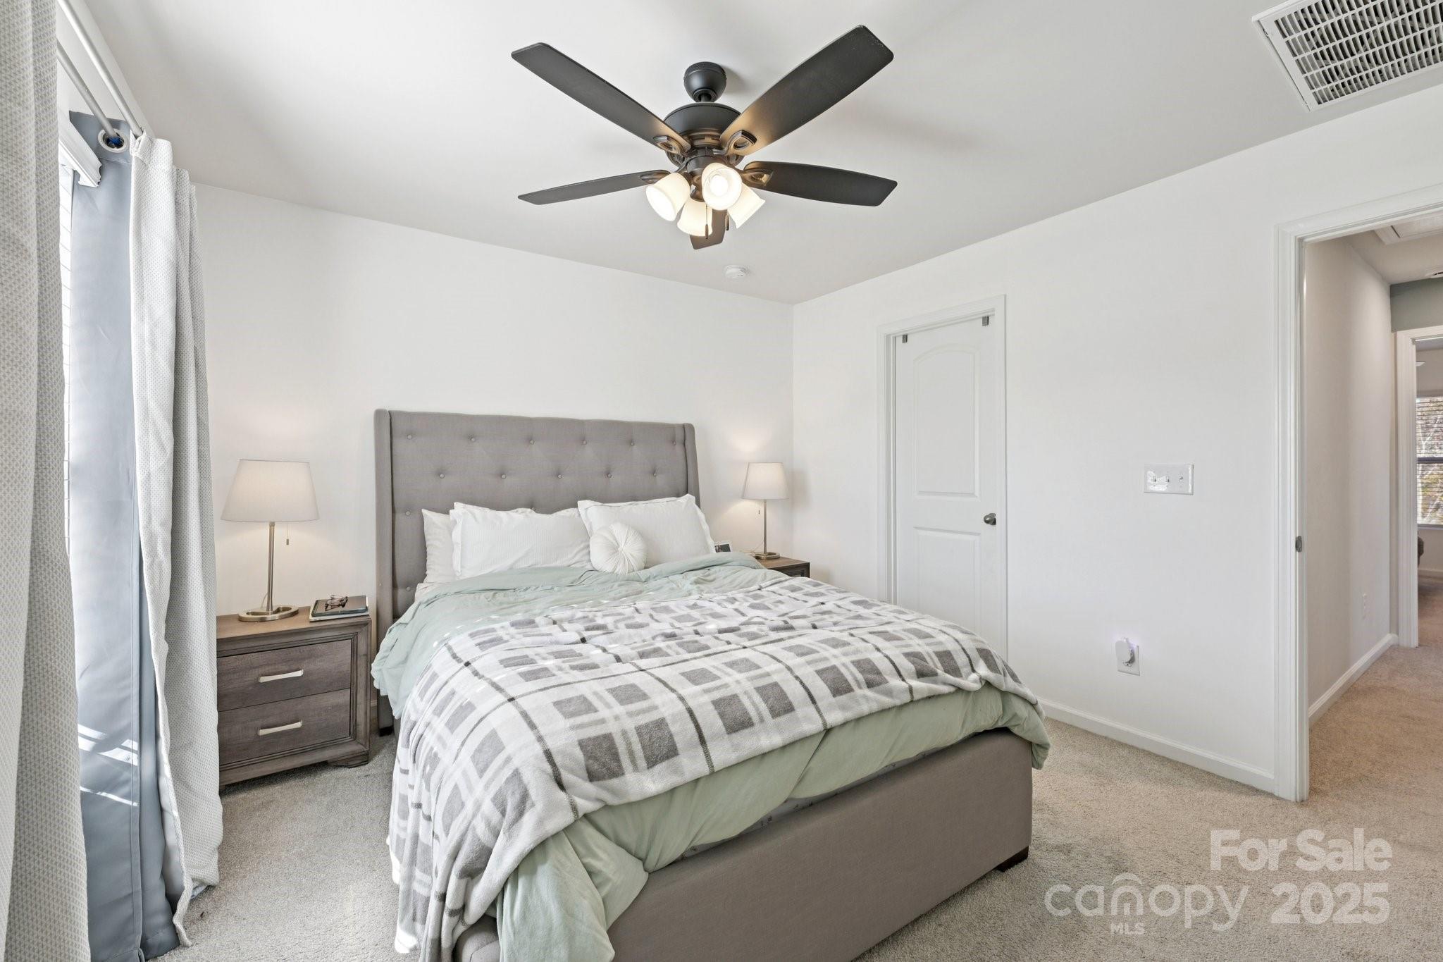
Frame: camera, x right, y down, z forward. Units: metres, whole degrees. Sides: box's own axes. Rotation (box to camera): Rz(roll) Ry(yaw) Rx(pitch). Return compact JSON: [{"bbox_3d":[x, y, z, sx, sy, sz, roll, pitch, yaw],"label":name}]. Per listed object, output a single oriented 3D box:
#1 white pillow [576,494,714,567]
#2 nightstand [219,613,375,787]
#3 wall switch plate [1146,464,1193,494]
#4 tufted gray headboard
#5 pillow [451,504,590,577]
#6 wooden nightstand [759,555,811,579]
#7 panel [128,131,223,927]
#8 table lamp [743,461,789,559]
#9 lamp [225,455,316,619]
[{"bbox_3d":[-0.406,0.279,3.140,0.750,0.430,0.180,-1,-23,-34],"label":"white pillow"},{"bbox_3d":[-1.843,0.874,2.375,0.584,0.595,0.415,-1,1,-34],"label":"nightstand"},{"bbox_3d":[1.868,-0.006,2.343,0.014,0.126,0.170,-1,1,-34],"label":"wall switch plate"},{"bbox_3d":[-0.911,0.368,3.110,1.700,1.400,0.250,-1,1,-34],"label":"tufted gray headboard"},{"bbox_3d":[-0.939,0.299,2.795,0.700,0.430,0.180,-1,-23,-34],"label":"pillow"},{"bbox_3d":[0.231,0.836,3.745,0.584,0.595,0.415,-1,1,-34],"label":"wooden nightstand"},{"bbox_3d":[-1.499,0.158,1.533,0.150,2.060,0.330,-1,1,-34],"label":"panel"},{"bbox_3d":[0.307,0.205,3.875,0.320,0.660,0.320,0,1,0],"label":"table lamp"},{"bbox_3d":[-1.911,0.247,2.378,0.320,0.660,0.320,-1,1,-34],"label":"lamp"}]

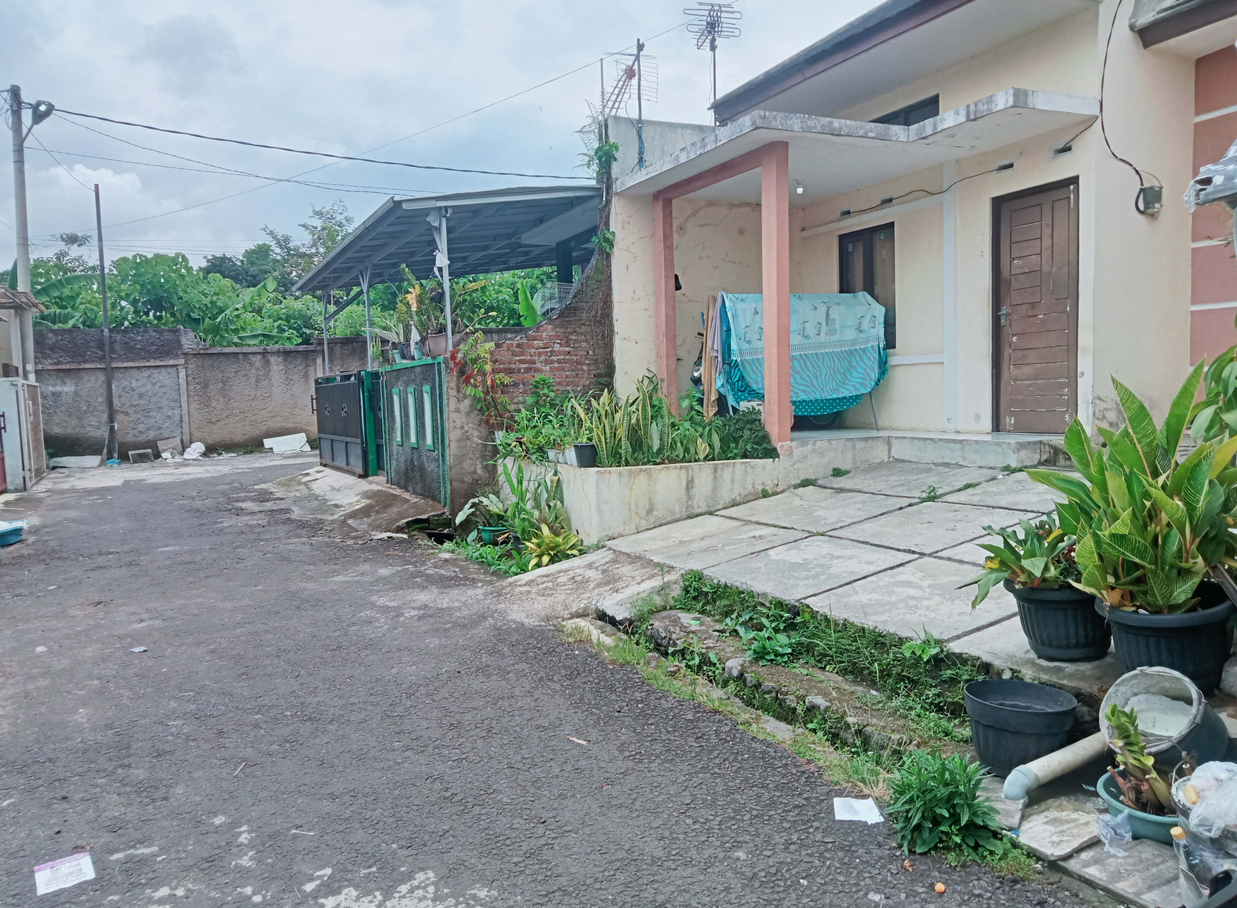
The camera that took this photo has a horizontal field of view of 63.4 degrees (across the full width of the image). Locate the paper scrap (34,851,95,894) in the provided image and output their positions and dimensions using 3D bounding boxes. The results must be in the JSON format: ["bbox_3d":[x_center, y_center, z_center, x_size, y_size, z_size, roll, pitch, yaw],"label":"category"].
[{"bbox_3d":[-1.714,1.292,3.098,0.158,0.010,0.208,-5,5,-36],"label":"paper scrap"}]

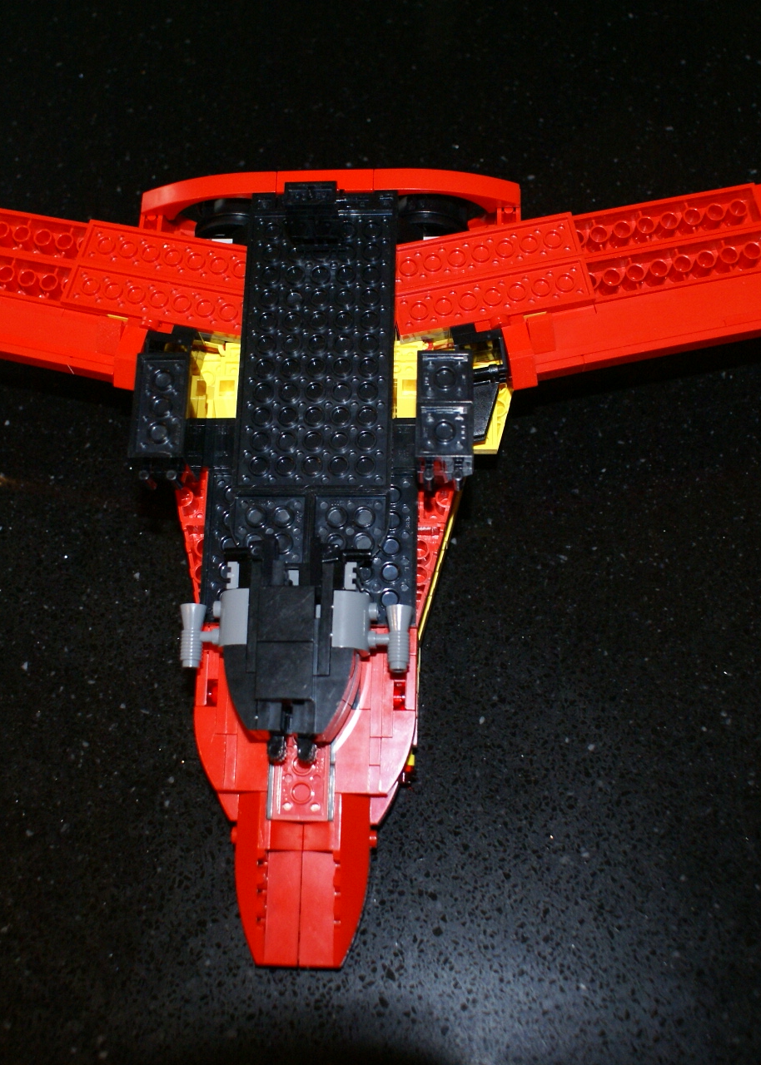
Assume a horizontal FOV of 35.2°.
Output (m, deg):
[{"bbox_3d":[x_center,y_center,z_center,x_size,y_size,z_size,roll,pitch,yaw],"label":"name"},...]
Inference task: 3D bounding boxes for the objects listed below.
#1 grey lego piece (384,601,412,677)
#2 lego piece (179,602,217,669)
[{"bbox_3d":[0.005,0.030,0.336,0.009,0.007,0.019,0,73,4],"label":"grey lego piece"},{"bbox_3d":[-0.051,0.029,0.338,0.011,0.007,0.019,0,73,4],"label":"lego piece"}]

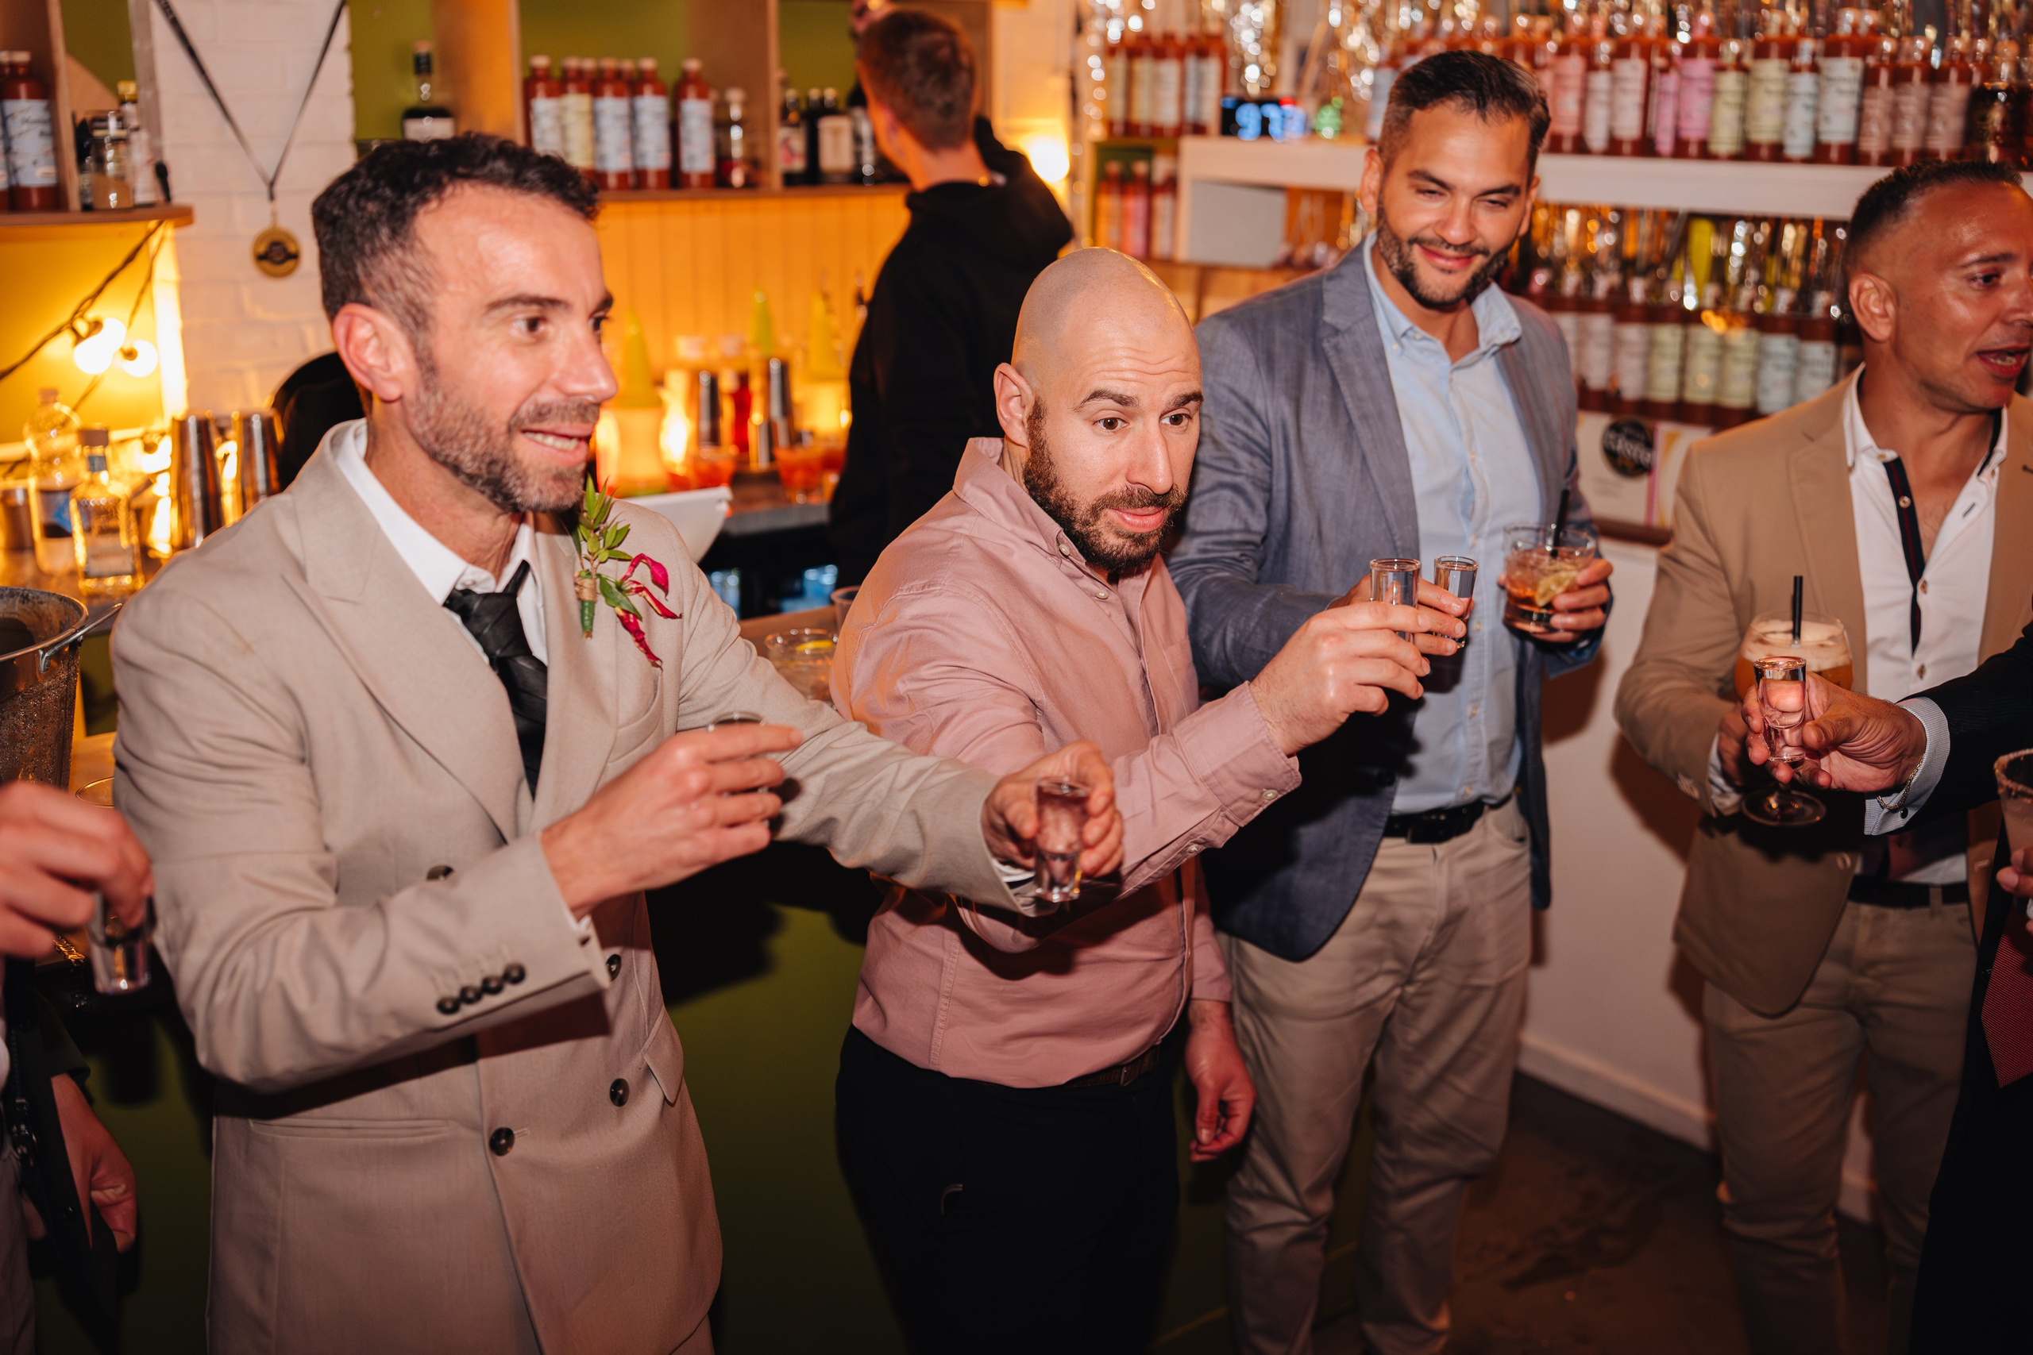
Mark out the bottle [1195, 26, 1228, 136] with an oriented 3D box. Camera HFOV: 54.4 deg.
[{"bbox_3d":[0.393,-1.211,3.980,0.063,0.232,0.063,1,16,0],"label":"bottle"}]

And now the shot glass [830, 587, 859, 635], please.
[{"bbox_3d":[-0.172,-0.054,2.200,0.068,0.078,0.068,-6,18,-22],"label":"shot glass"}]

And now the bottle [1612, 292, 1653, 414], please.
[{"bbox_3d":[1.044,-0.549,3.323,0.066,0.226,0.066,-13,22,-40],"label":"bottle"}]

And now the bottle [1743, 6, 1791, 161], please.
[{"bbox_3d":[1.210,-0.947,3.160,0.062,0.227,0.062,7,18,19],"label":"bottle"}]

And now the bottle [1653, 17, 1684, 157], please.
[{"bbox_3d":[1.083,-0.968,3.280,0.055,0.198,0.055,-14,22,-43],"label":"bottle"}]

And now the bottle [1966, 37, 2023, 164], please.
[{"bbox_3d":[1.459,-0.854,2.940,0.076,0.183,0.076,-14,22,-43],"label":"bottle"}]

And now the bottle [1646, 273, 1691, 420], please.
[{"bbox_3d":[1.089,-0.539,3.274,0.067,0.232,0.067,-13,22,-40],"label":"bottle"}]

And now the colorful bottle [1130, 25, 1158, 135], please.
[{"bbox_3d":[0.274,-1.274,4.208,0.062,0.222,0.062,2,17,3],"label":"colorful bottle"}]

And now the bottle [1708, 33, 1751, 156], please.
[{"bbox_3d":[1.158,-0.944,3.220,0.057,0.188,0.057,-14,22,-43],"label":"bottle"}]

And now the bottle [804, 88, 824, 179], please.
[{"bbox_3d":[-0.382,-1.022,3.729,0.052,0.173,0.052,1,16,0],"label":"bottle"}]

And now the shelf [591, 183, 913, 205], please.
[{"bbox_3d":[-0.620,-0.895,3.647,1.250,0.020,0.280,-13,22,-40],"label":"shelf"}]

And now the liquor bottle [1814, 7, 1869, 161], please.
[{"bbox_3d":[1.288,-0.923,3.079,0.062,0.227,0.062,7,18,21],"label":"liquor bottle"}]

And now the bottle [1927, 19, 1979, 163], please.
[{"bbox_3d":[1.393,-0.863,2.937,0.062,0.188,0.062,-13,22,-40],"label":"bottle"}]

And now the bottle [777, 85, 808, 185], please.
[{"bbox_3d":[-0.431,-1.049,3.817,0.056,0.184,0.056,1,17,0],"label":"bottle"}]

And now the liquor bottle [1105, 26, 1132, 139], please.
[{"bbox_3d":[0.224,-1.286,4.256,0.067,0.234,0.067,1,16,0],"label":"liquor bottle"}]

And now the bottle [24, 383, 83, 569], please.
[{"bbox_3d":[-1.472,-0.303,3.030,0.083,0.280,0.083,-13,22,-41],"label":"bottle"}]

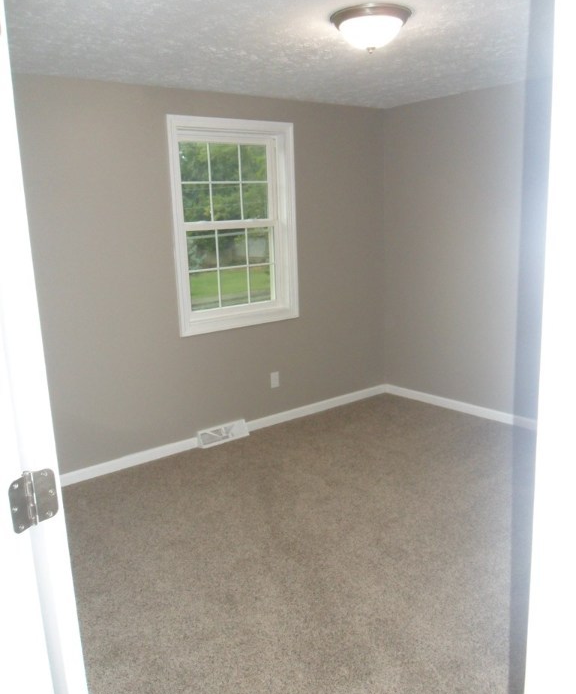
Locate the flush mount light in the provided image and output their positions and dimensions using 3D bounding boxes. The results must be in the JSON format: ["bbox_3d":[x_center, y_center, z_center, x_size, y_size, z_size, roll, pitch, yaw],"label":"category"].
[{"bbox_3d":[0.352,-1.320,2.541,0.340,0.143,0.340,-2,12,0],"label":"flush mount light"}]

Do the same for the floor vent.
[{"bbox_3d":[-0.446,0.609,4.231,0.378,0.110,0.057,-11,15,-36],"label":"floor vent"}]

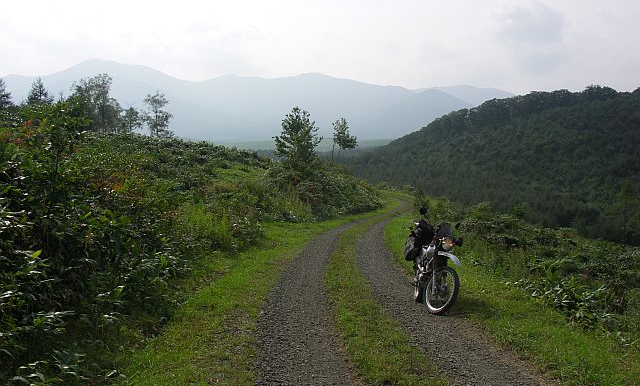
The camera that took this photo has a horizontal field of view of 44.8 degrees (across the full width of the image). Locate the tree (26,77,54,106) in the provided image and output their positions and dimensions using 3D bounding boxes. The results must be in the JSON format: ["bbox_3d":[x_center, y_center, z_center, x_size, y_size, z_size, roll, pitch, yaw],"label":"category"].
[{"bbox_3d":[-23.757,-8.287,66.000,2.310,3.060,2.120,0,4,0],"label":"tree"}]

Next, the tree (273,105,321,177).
[{"bbox_3d":[-1.024,-2.335,37.000,2.220,3.670,2.040,0,4,0],"label":"tree"}]

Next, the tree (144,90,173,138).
[{"bbox_3d":[-15.905,-7.585,76.000,2.850,4.700,2.620,0,4,0],"label":"tree"}]

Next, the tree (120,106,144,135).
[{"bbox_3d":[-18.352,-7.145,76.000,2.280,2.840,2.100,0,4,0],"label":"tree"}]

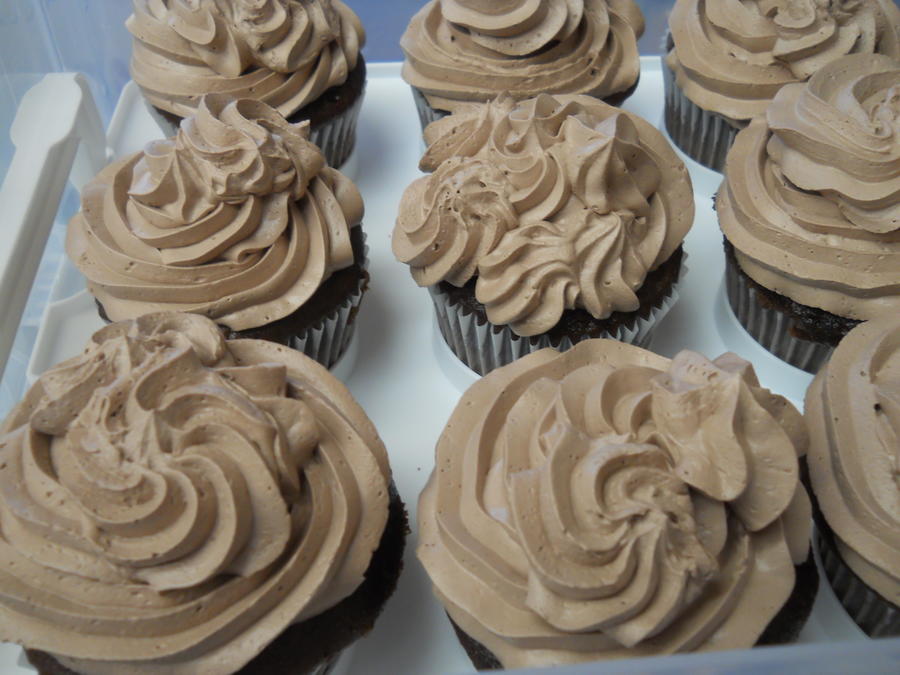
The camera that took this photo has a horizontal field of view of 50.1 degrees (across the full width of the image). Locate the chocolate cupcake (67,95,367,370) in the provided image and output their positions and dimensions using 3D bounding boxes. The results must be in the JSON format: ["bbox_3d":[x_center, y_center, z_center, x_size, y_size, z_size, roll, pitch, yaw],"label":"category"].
[{"bbox_3d":[-0.055,-0.019,0.235,0.072,0.064,0.072,-2,48,-4],"label":"chocolate cupcake"}]

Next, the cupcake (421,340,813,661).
[{"bbox_3d":[0.033,0.042,0.185,0.074,0.062,0.074,-2,48,-4],"label":"cupcake"}]

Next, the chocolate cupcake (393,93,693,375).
[{"bbox_3d":[0.023,-0.022,0.243,0.073,0.060,0.073,-2,48,-4],"label":"chocolate cupcake"}]

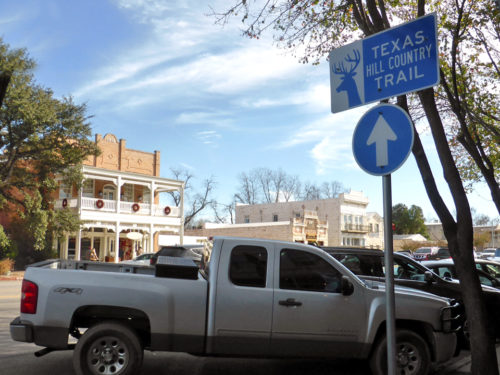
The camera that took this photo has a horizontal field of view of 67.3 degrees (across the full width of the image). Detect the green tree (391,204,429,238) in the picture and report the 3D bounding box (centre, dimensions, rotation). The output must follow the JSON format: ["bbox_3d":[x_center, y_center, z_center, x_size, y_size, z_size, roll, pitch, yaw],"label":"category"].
[{"bbox_3d":[33.166,9.003,77.657,7.800,11.980,7.500,-3,-10,23],"label":"green tree"}]

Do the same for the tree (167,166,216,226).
[{"bbox_3d":[-8.575,3.864,56.097,6.800,13.780,6.500,2,-9,-9],"label":"tree"}]

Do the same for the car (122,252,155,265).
[{"bbox_3d":[-5.574,4.587,22.337,4.550,1.450,1.800,0,-9,6],"label":"car"}]

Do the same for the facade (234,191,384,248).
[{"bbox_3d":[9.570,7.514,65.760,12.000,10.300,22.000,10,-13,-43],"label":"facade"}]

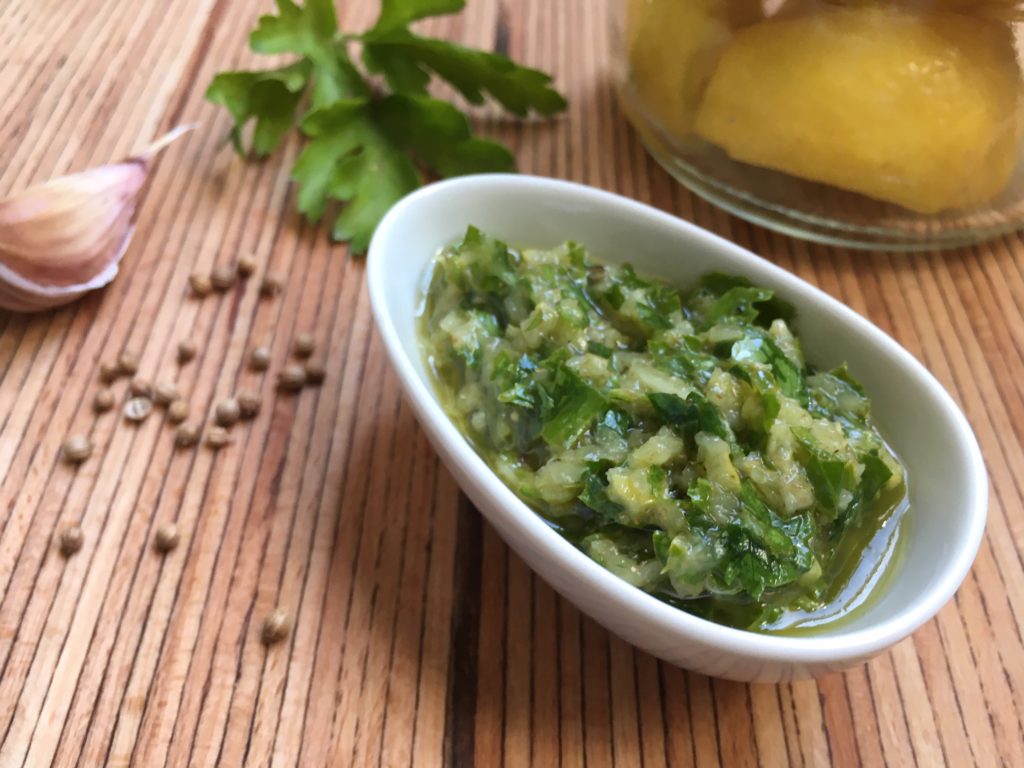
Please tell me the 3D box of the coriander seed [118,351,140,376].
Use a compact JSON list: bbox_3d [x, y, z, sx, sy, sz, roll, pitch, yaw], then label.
[{"bbox_3d":[-0.074,-0.004,0.166,0.004,0.004,0.004,0,53,2],"label":"coriander seed"}]

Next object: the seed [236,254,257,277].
[{"bbox_3d":[-0.055,-0.025,0.176,0.004,0.004,0.004,0,52,2],"label":"seed"}]

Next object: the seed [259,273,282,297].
[{"bbox_3d":[-0.050,-0.021,0.178,0.004,0.004,0.004,0,53,2],"label":"seed"}]

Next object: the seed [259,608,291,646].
[{"bbox_3d":[-0.037,0.038,0.134,0.004,0.004,0.005,0,53,2],"label":"seed"}]

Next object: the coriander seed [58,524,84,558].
[{"bbox_3d":[-0.071,0.025,0.138,0.005,0.004,0.005,0,52,2],"label":"coriander seed"}]

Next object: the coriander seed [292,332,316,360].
[{"bbox_3d":[-0.041,-0.008,0.168,0.004,0.004,0.004,0,53,2],"label":"coriander seed"}]

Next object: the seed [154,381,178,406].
[{"bbox_3d":[-0.065,0.002,0.161,0.004,0.004,0.004,0,53,2],"label":"seed"}]

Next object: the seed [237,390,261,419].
[{"bbox_3d":[-0.045,0.004,0.146,0.004,0.004,0.004,1,53,1],"label":"seed"}]

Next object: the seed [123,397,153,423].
[{"bbox_3d":[-0.063,0.005,0.145,0.004,0.003,0.004,1,53,1],"label":"seed"}]

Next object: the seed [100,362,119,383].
[{"bbox_3d":[-0.075,-0.002,0.160,0.004,0.004,0.004,0,52,2],"label":"seed"}]

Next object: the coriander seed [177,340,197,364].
[{"bbox_3d":[-0.064,-0.006,0.167,0.004,0.004,0.004,0,53,2],"label":"coriander seed"}]

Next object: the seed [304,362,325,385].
[{"bbox_3d":[-0.038,-0.002,0.164,0.004,0.004,0.004,0,53,2],"label":"seed"}]

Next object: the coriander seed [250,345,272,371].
[{"bbox_3d":[-0.044,-0.005,0.152,0.004,0.004,0.004,1,53,1],"label":"coriander seed"}]

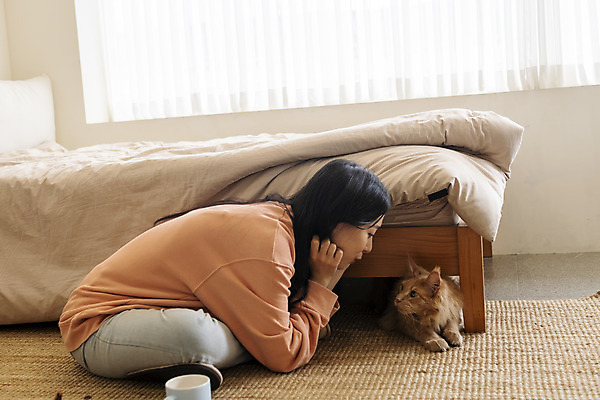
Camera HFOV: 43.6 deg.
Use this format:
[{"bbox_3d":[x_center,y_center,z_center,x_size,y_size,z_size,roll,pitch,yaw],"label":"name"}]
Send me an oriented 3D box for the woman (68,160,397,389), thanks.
[{"bbox_3d":[-0.192,0.136,1.864,0.830,0.450,0.550,-4,6,-4],"label":"woman"}]

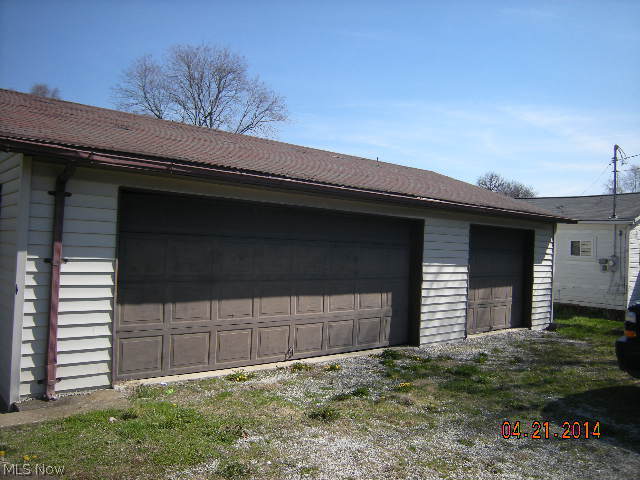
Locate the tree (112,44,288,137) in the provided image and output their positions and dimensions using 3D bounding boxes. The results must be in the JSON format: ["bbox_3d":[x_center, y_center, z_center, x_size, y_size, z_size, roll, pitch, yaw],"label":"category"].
[{"bbox_3d":[-6.451,-4.244,26.922,9.600,11.913,9.200,2,-1,0],"label":"tree"}]

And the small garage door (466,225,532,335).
[{"bbox_3d":[3.462,0.751,10.183,2.380,2.070,0.120,3,-1,-40],"label":"small garage door"}]

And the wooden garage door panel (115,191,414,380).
[{"bbox_3d":[-0.318,0.560,6.962,4.800,2.080,0.120,3,-1,-40],"label":"wooden garage door panel"}]

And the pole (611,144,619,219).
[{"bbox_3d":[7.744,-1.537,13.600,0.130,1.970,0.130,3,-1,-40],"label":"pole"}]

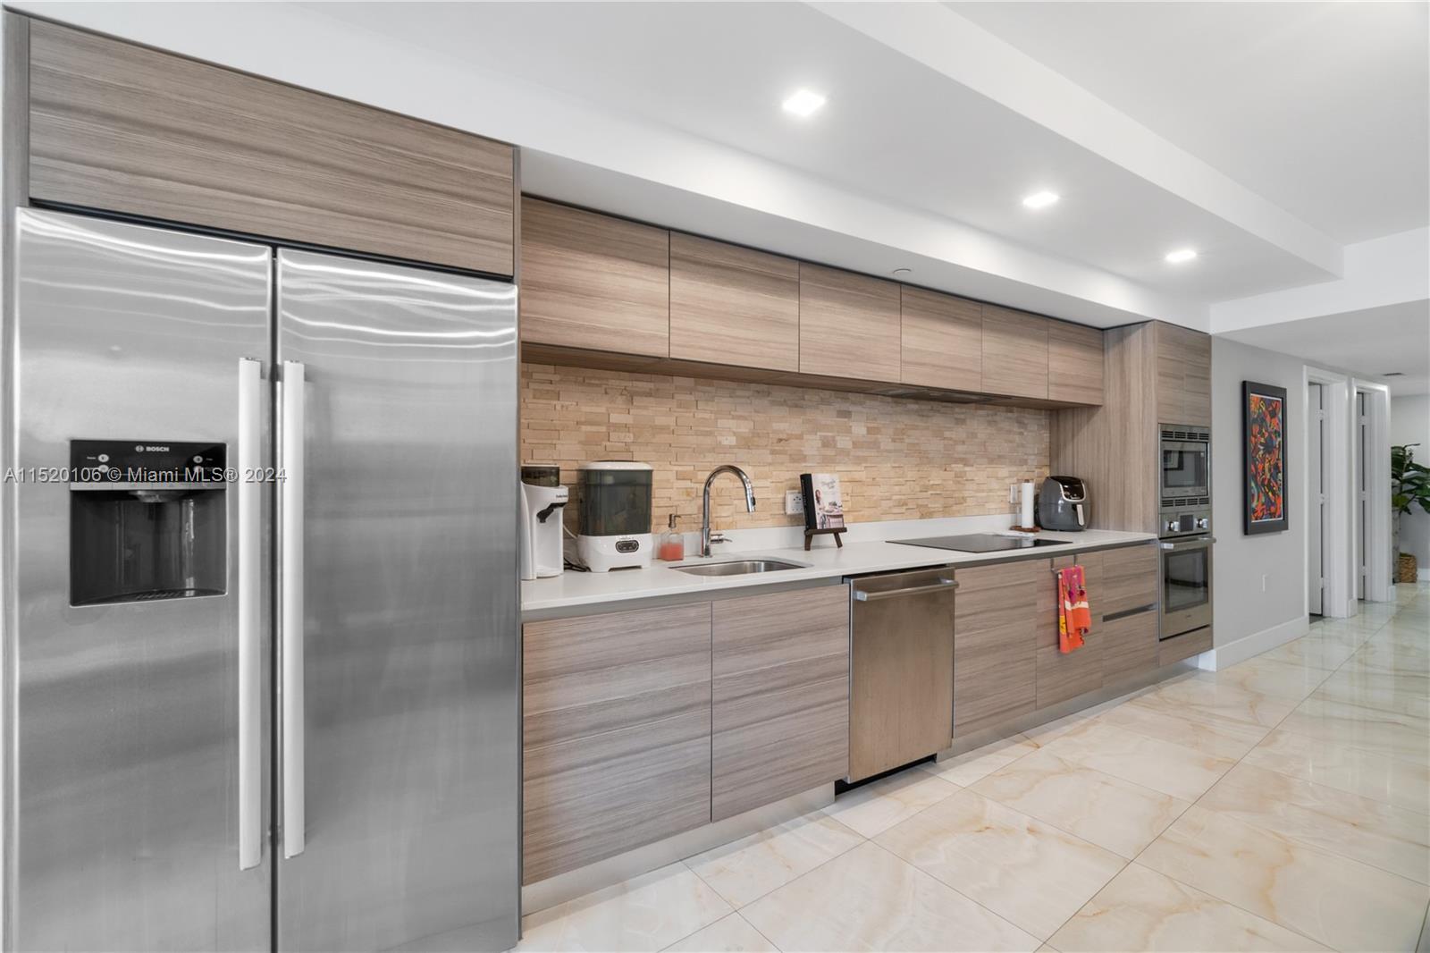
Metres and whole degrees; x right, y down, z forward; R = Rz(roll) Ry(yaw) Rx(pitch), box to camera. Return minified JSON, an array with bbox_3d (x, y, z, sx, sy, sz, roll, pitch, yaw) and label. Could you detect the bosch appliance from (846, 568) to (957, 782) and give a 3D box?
[{"bbox_3d":[0.638,0.814,2.667,0.600,0.820,0.620,0,0,-30],"label":"bosch appliance"}]

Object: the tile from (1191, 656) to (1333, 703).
[{"bbox_3d":[3.442,1.301,3.833,0.603,0.010,0.603,0,0,-36],"label":"tile"}]

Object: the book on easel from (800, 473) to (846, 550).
[{"bbox_3d":[0.524,0.173,2.928,0.250,0.367,0.130,0,0,-30],"label":"book on easel"}]

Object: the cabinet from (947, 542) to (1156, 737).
[{"bbox_3d":[1.665,0.768,3.300,1.820,0.726,0.610,0,0,-30],"label":"cabinet"}]

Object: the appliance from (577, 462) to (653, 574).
[{"bbox_3d":[-0.393,0.148,2.348,0.250,0.420,0.220,0,0,-30],"label":"appliance"}]

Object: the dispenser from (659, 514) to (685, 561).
[{"bbox_3d":[-0.181,0.260,2.565,0.080,0.196,0.080,0,0,-40],"label":"dispenser"}]

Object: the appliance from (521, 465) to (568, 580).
[{"bbox_3d":[-0.698,0.168,2.234,0.260,0.410,0.200,0,0,14],"label":"appliance"}]

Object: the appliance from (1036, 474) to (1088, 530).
[{"bbox_3d":[2.212,0.169,3.796,0.265,0.338,0.310,0,0,-4],"label":"appliance"}]

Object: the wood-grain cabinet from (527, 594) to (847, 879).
[{"bbox_3d":[-0.165,0.773,2.224,1.210,0.726,0.610,0,0,-30],"label":"wood-grain cabinet"}]

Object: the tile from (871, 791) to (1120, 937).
[{"bbox_3d":[0.976,1.301,2.064,0.603,0.010,0.603,0,0,-36],"label":"tile"}]

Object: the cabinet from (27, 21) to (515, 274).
[{"bbox_3d":[-1.133,-0.740,1.712,0.940,0.365,0.650,0,0,-30],"label":"cabinet"}]

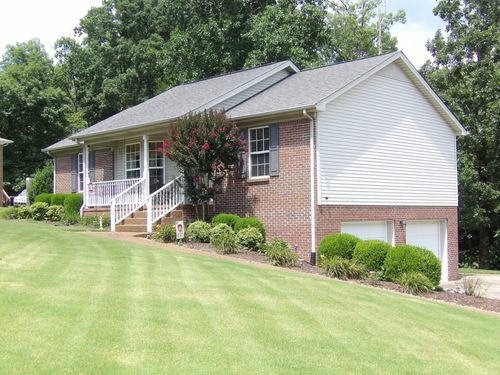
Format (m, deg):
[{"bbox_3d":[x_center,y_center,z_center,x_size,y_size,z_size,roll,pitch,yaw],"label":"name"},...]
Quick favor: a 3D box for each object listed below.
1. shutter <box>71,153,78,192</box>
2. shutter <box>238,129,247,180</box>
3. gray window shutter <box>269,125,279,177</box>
[{"bbox_3d":[-7.238,-0.587,27.484,0.045,1.530,0.390,2,-4,-44],"label":"shutter"},{"bbox_3d":[-0.226,-1.014,20.340,0.045,1.520,0.375,2,-4,-44],"label":"shutter"},{"bbox_3d":[0.723,-1.070,19.374,0.045,1.510,0.375,2,-4,-44],"label":"gray window shutter"}]

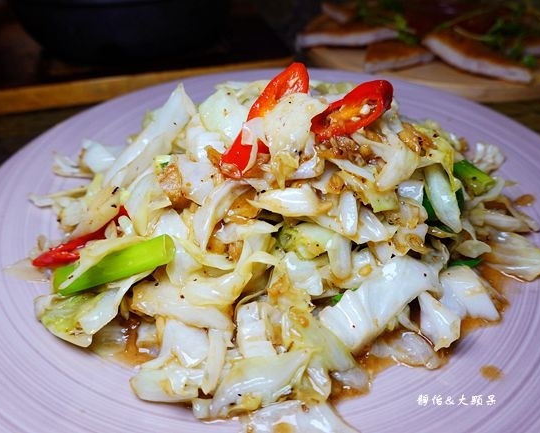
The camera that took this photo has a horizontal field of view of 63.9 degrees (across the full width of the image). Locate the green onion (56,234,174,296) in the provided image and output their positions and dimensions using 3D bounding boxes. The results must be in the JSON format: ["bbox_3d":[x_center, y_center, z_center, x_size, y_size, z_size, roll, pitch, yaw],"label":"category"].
[{"bbox_3d":[-0.058,0.018,0.161,0.045,0.011,0.012,-16,41,0],"label":"green onion"}]

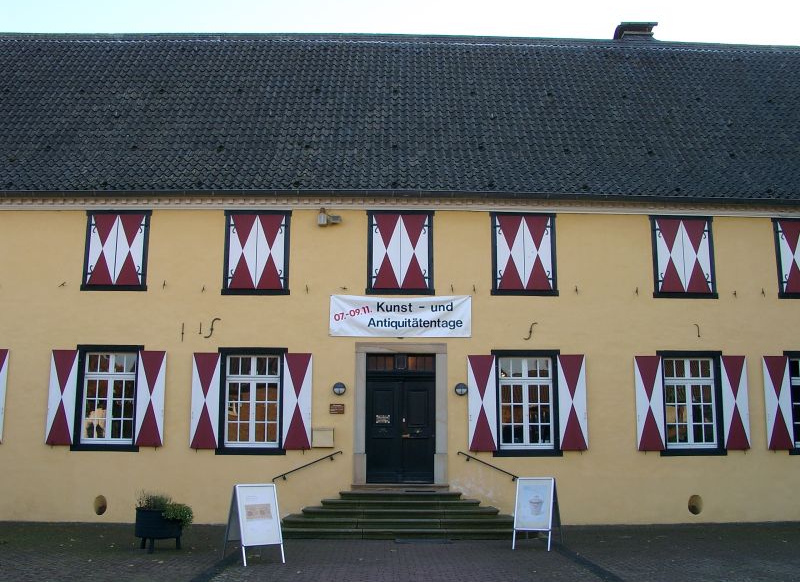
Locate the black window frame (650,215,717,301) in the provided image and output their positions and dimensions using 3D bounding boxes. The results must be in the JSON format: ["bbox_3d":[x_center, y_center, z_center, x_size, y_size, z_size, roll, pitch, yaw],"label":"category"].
[{"bbox_3d":[6.089,-0.726,16.856,1.389,1.803,0.150,0,-9,-1],"label":"black window frame"}]

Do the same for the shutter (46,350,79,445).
[{"bbox_3d":[-7.278,2.302,16.991,0.566,2.010,0.060,1,-9,-1],"label":"shutter"}]

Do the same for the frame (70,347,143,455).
[{"bbox_3d":[-5.994,2.201,16.141,1.377,2.158,0.150,0,-9,-1],"label":"frame"}]

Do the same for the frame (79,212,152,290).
[{"bbox_3d":[-5.990,-0.857,16.636,1.383,1.732,0.150,0,-9,-1],"label":"frame"}]

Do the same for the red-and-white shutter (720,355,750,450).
[{"bbox_3d":[6.979,2.321,16.311,0.523,1.922,0.060,0,-9,-1],"label":"red-and-white shutter"}]

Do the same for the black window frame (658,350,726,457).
[{"bbox_3d":[6.088,2.339,16.382,1.385,2.157,0.140,0,-9,-1],"label":"black window frame"}]

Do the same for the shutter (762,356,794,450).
[{"bbox_3d":[8.280,2.450,17.206,0.563,2.025,0.060,1,-9,-1],"label":"shutter"}]

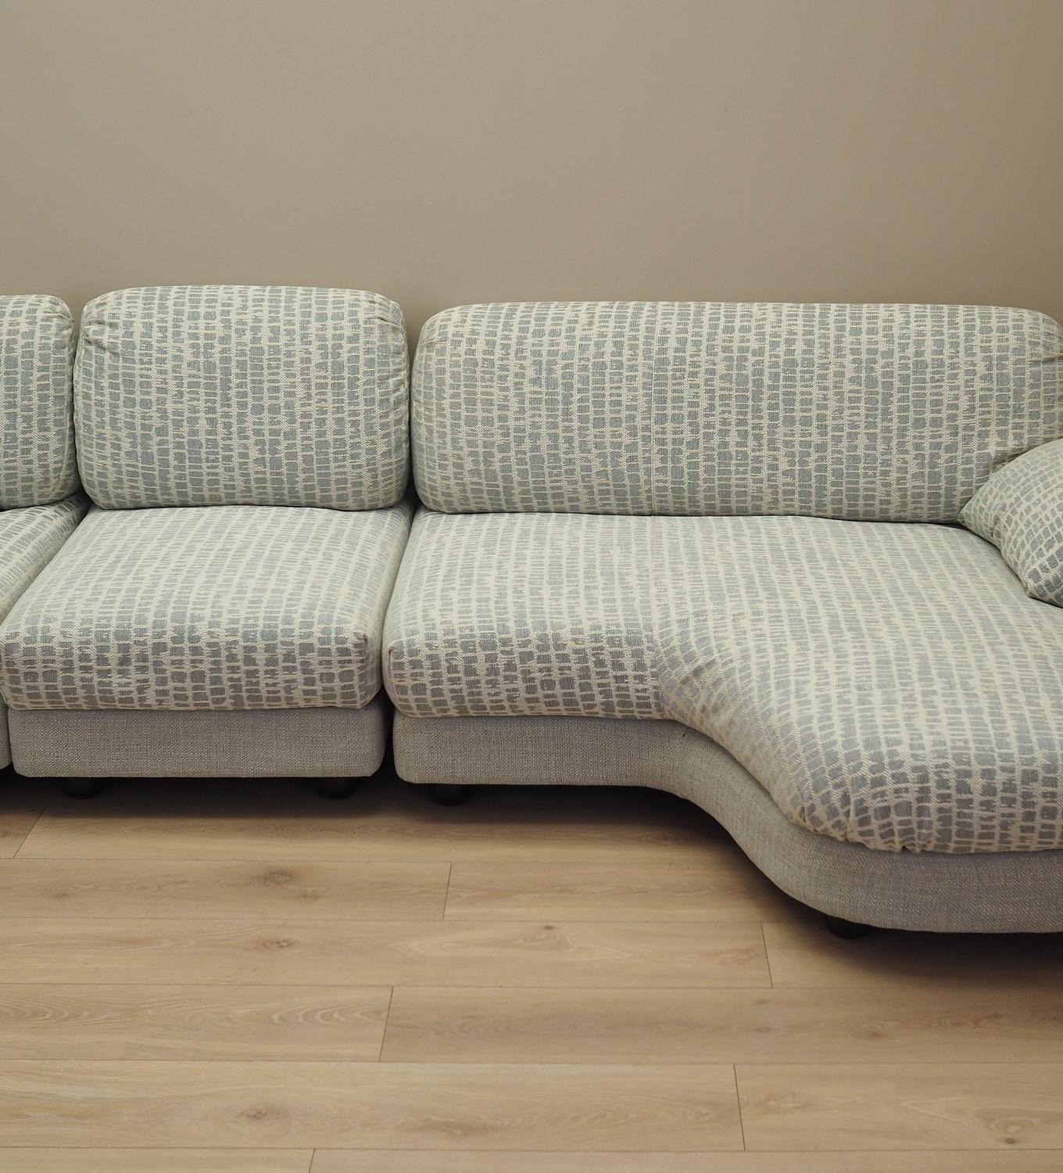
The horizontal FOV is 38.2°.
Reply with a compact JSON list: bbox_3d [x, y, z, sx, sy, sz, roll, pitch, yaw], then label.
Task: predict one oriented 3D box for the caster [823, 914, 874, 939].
[{"bbox_3d":[0.514,0.527,2.502,0.076,0.069,0.076,0,23,0],"label":"caster"}]

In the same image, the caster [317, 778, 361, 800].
[{"bbox_3d":[-0.362,0.357,2.908,0.076,0.069,0.076,0,23,0],"label":"caster"}]

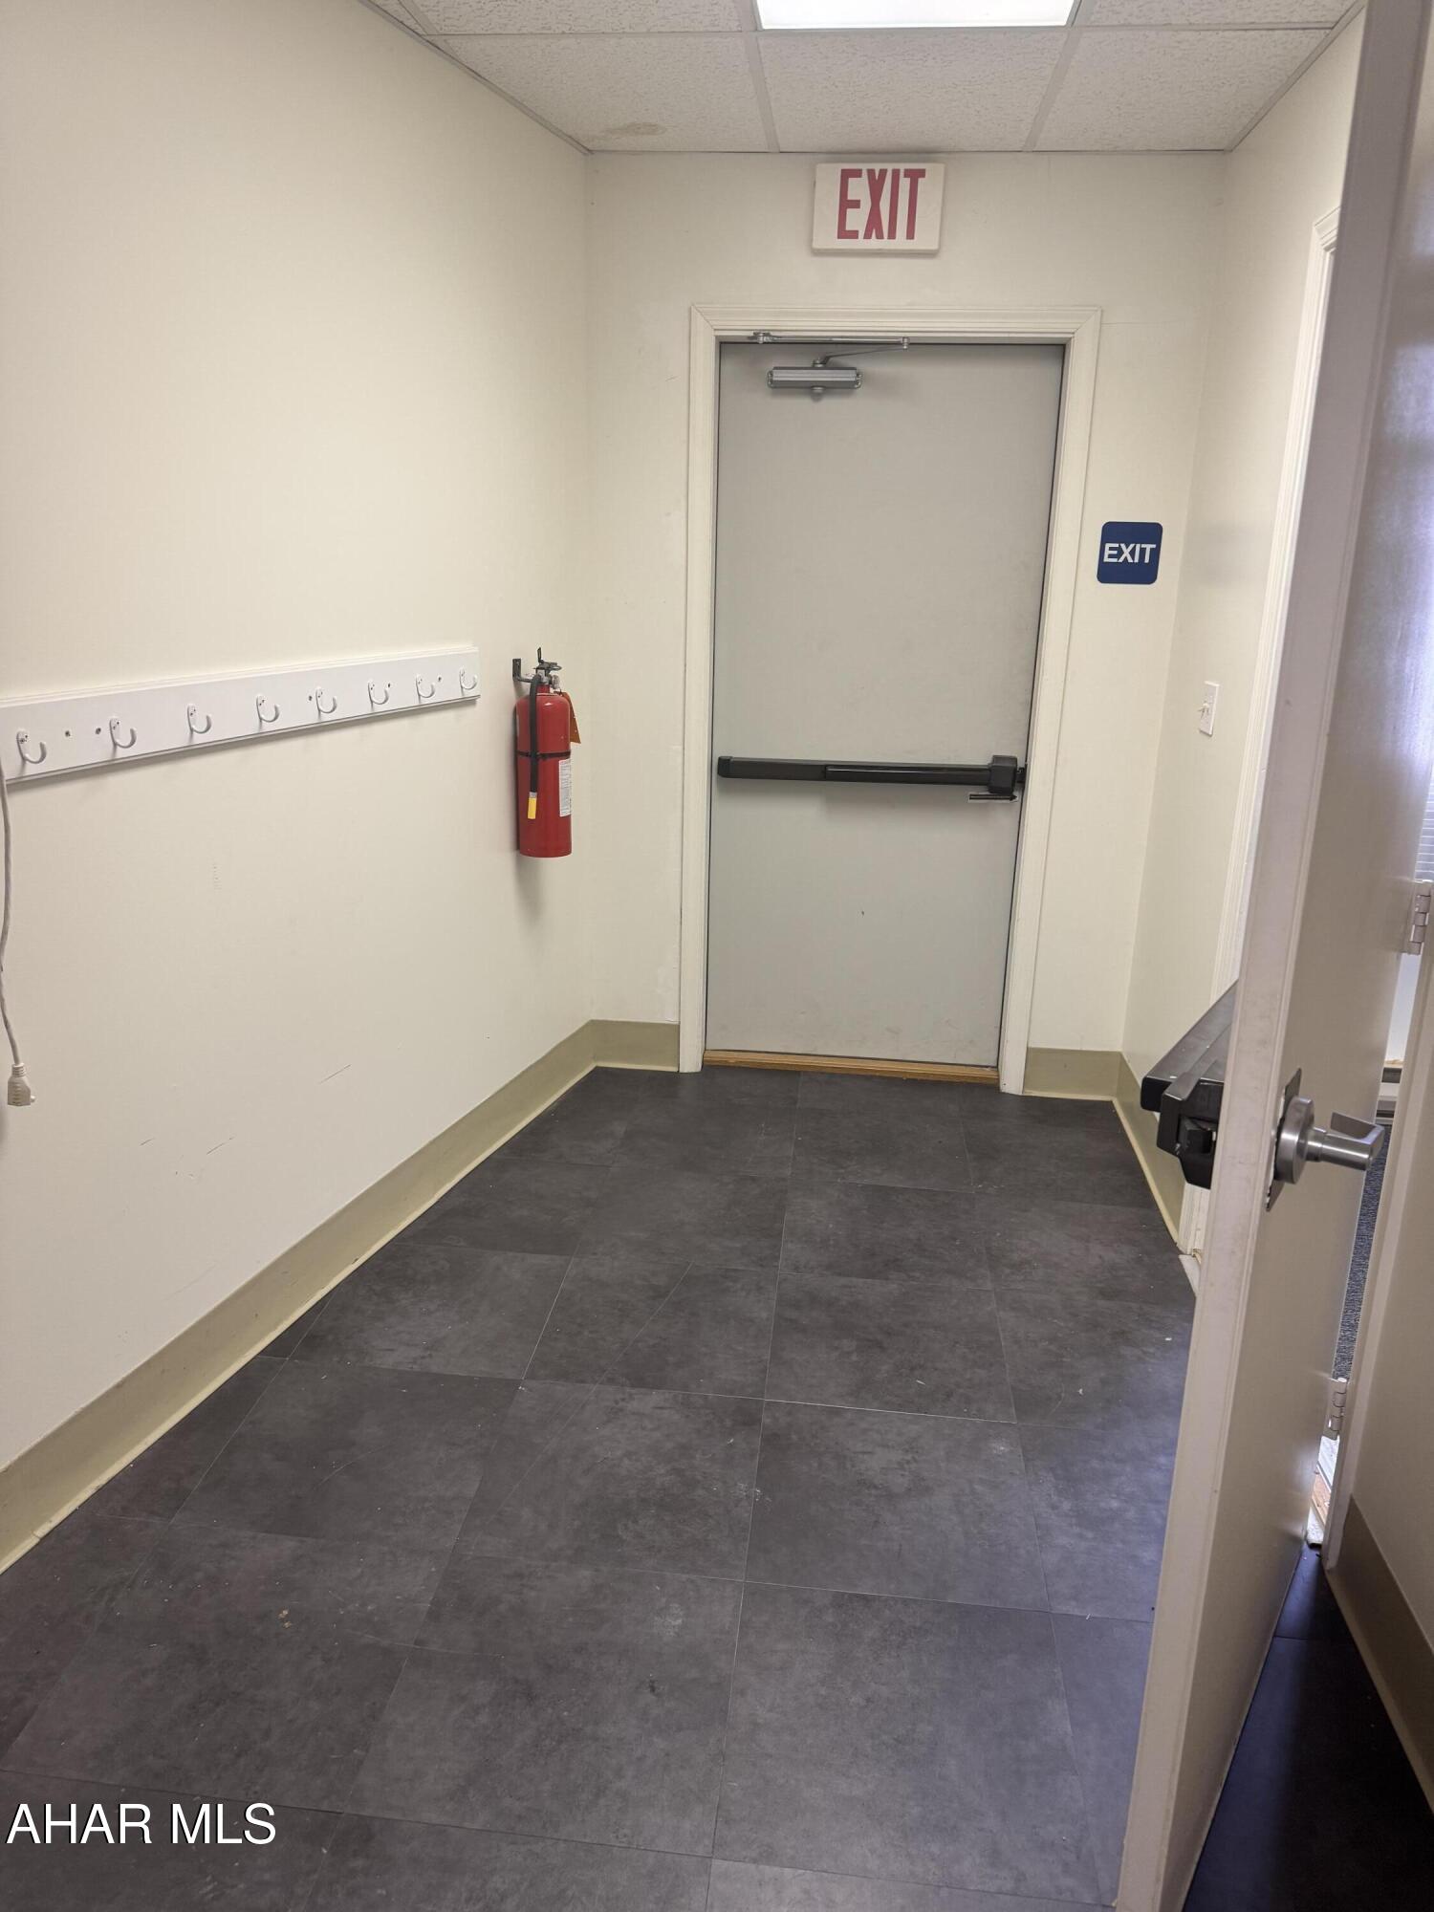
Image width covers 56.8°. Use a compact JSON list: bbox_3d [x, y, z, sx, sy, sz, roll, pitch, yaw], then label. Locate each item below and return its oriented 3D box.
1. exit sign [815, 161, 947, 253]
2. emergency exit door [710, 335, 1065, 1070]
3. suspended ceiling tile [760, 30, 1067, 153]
[{"bbox_3d":[0.396,-1.832,3.260,0.310,0.193,0.052,3,17,5],"label":"exit sign"},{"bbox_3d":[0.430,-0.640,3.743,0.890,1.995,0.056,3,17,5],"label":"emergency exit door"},{"bbox_3d":[0.405,-1.855,2.856,0.600,0.018,0.795,3,17,5],"label":"suspended ceiling tile"}]

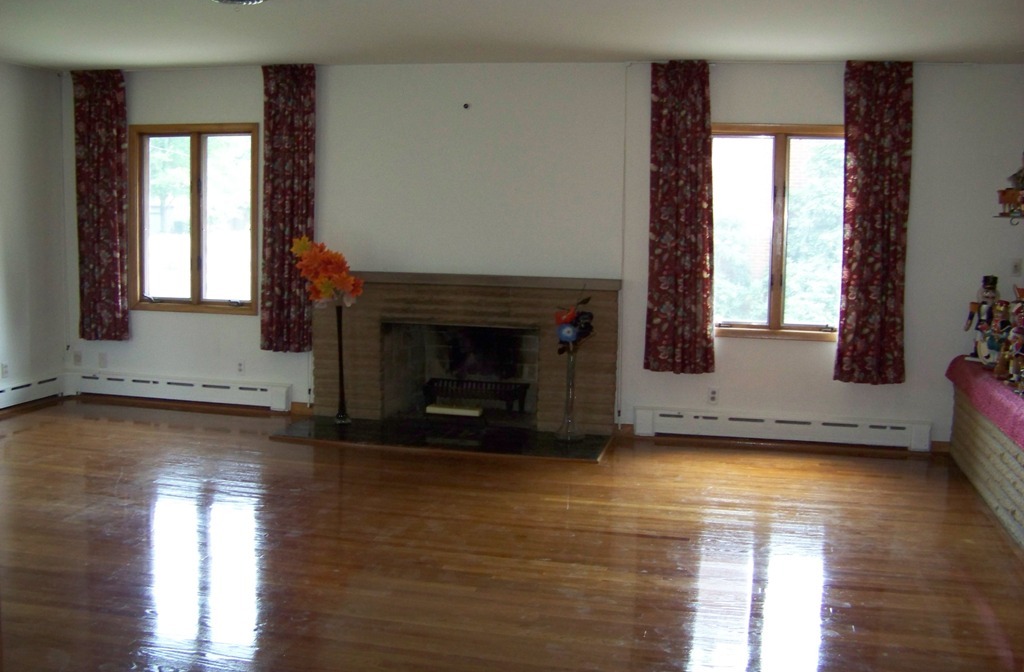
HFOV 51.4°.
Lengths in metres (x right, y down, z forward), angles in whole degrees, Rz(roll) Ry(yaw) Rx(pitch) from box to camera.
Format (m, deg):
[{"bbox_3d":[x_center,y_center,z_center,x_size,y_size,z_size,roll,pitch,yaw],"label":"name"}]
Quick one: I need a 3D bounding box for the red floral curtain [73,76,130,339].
[{"bbox_3d":[-2.961,-0.931,7.680,0.415,1.926,0.110,2,6,11],"label":"red floral curtain"}]

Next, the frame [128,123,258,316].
[{"bbox_3d":[-2.269,-0.839,7.640,1.008,1.346,0.100,2,6,11],"label":"frame"}]

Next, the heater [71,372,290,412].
[{"bbox_3d":[-2.435,0.415,7.744,1.715,0.200,0.080,2,6,11],"label":"heater"}]

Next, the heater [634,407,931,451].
[{"bbox_3d":[1.730,0.595,6.911,1.851,0.200,0.080,2,6,11],"label":"heater"}]

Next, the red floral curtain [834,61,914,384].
[{"bbox_3d":[2.270,-0.696,6.635,0.462,1.988,0.110,2,6,11],"label":"red floral curtain"}]

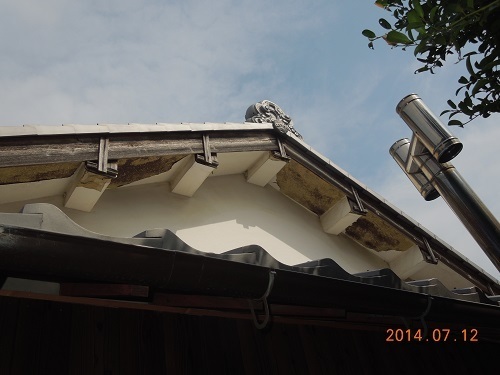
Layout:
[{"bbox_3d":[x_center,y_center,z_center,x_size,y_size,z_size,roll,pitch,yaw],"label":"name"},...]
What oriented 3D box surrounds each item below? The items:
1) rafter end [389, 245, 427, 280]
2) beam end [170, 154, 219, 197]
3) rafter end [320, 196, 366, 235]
[{"bbox_3d":[1.738,0.845,4.847,0.172,0.204,0.400,17,-50,-30],"label":"rafter end"},{"bbox_3d":[-0.486,-0.131,3.811,0.184,0.191,0.400,17,-50,-30],"label":"beam end"},{"bbox_3d":[0.971,0.304,4.722,0.172,0.200,0.400,17,-50,-30],"label":"rafter end"}]

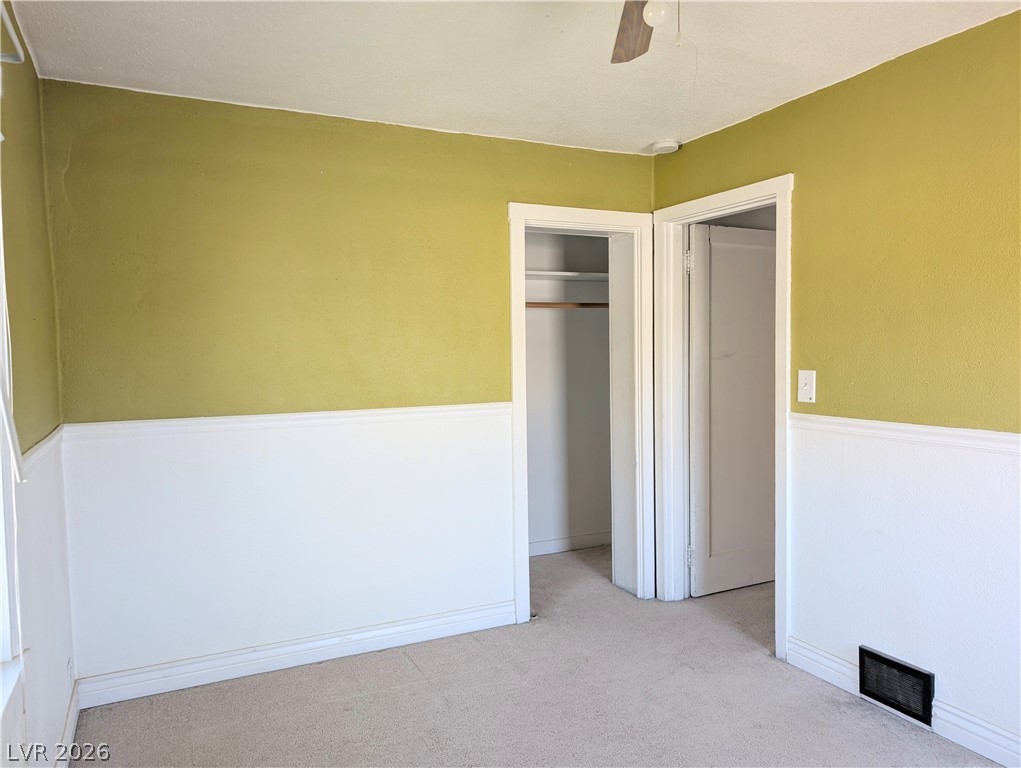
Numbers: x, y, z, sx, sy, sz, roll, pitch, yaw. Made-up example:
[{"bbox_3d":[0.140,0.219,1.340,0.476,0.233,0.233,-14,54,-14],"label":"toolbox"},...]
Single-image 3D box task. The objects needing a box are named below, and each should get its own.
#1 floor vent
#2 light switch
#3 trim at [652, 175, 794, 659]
[{"bbox_3d":[1.453,1.132,2.673,0.030,0.190,0.295,-2,3,-26],"label":"floor vent"},{"bbox_3d":[1.256,0.012,3.002,0.018,0.136,0.092,-2,3,-26],"label":"light switch"},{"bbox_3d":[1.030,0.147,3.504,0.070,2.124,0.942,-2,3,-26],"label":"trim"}]

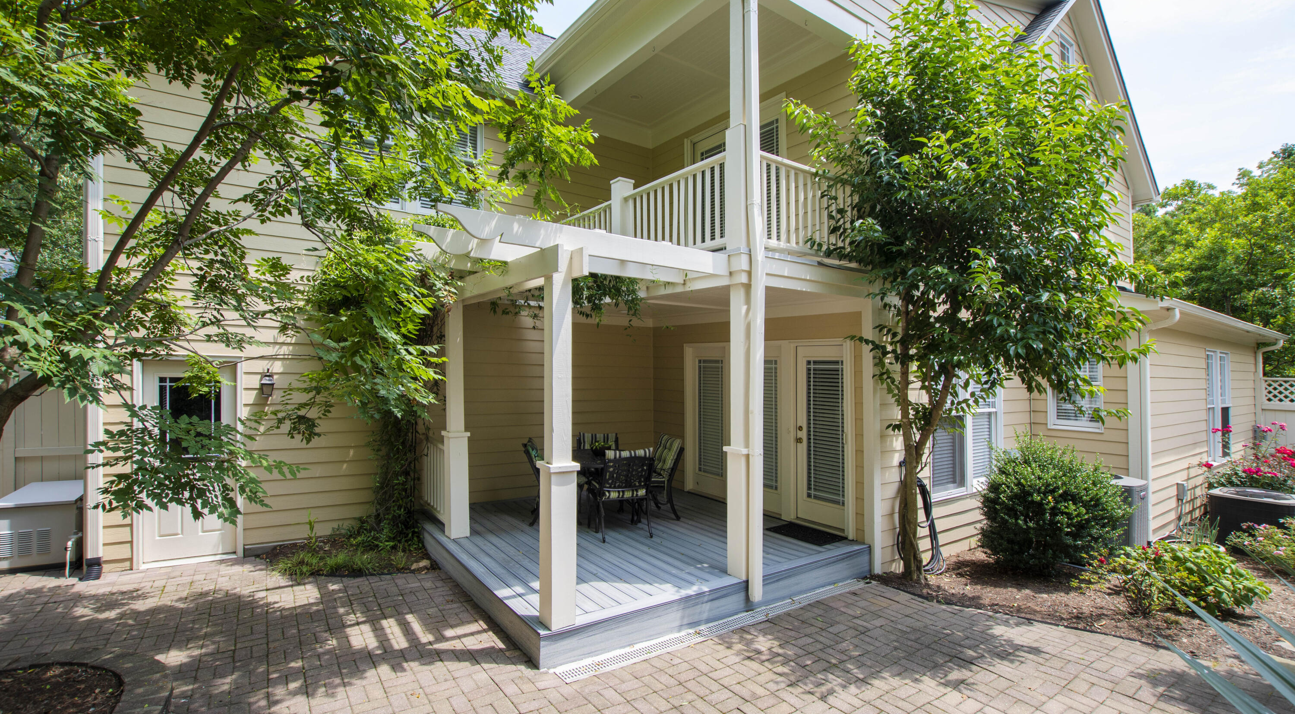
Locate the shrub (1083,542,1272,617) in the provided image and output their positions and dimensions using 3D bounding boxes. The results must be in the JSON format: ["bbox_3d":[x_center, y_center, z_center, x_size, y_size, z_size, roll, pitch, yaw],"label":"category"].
[{"bbox_3d":[4.940,1.971,5.040,0.980,0.520,1.250,2,-2,-35],"label":"shrub"}]

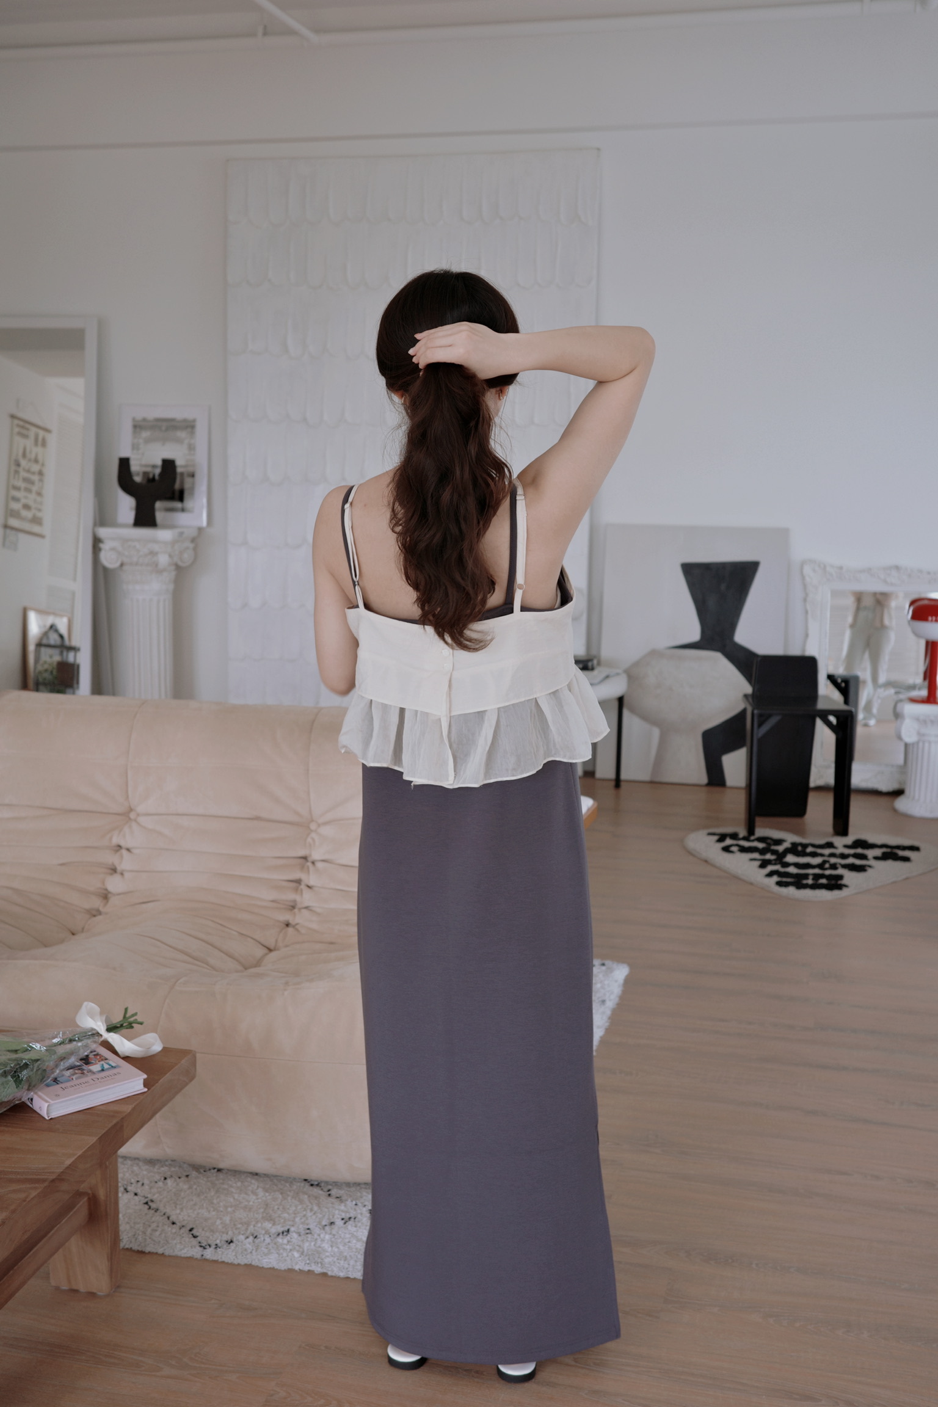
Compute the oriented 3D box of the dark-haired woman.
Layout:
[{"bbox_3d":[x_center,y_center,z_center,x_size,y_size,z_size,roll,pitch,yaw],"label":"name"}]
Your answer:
[{"bbox_3d":[0.018,0.175,2.321,0.499,1.583,0.430,2,9,8],"label":"dark-haired woman"}]

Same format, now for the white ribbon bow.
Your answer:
[{"bbox_3d":[-0.603,0.562,2.688,0.152,0.087,0.068,0,9,-8],"label":"white ribbon bow"}]

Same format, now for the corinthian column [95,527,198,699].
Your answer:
[{"bbox_3d":[-1.412,-0.258,6.902,0.326,1.013,0.326,3,9,15],"label":"corinthian column"}]

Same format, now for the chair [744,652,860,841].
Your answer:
[{"bbox_3d":[1.210,0.151,5.861,0.383,0.609,0.430,1,9,-1],"label":"chair"}]

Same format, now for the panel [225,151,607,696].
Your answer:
[{"bbox_3d":[-0.278,-1.017,6.750,1.638,2.599,0.052,3,9,15],"label":"panel"}]

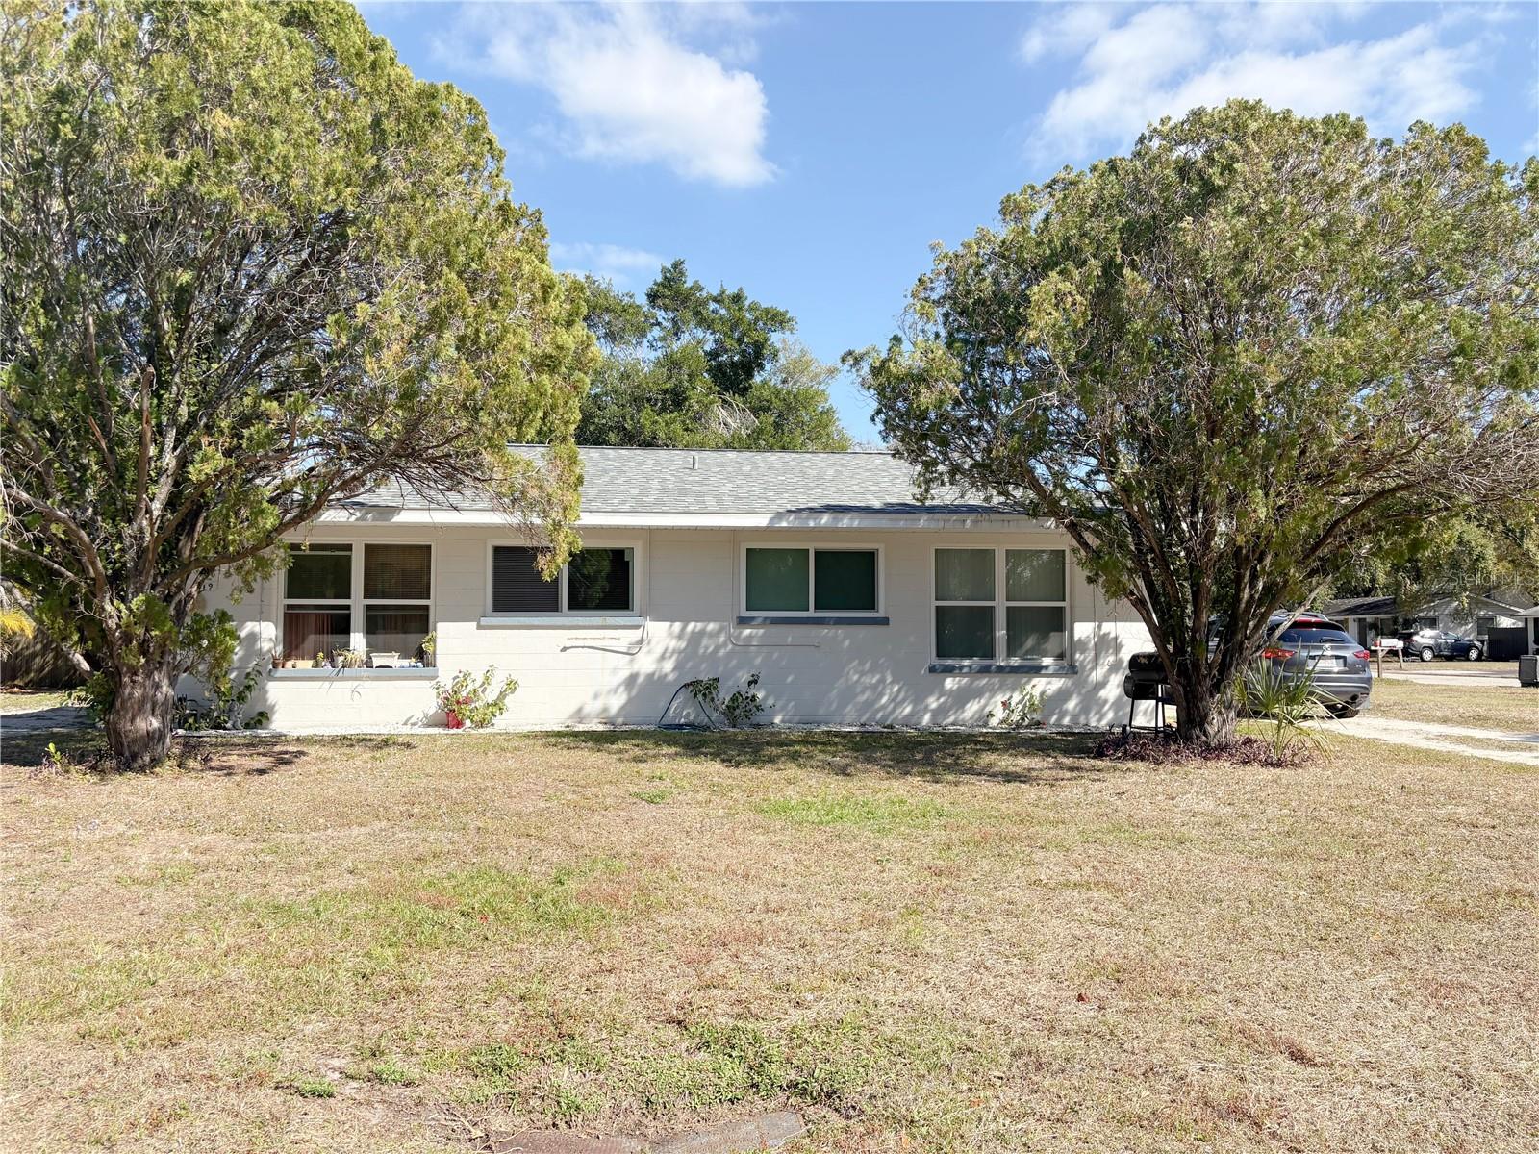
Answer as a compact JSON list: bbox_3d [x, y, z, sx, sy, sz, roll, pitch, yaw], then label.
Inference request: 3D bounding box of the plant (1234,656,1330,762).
[{"bbox_3d":[5.270,1.360,11.900,1.000,1.120,1.000,0,-2,-5],"label":"plant"}]

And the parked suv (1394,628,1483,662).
[{"bbox_3d":[36.850,3.750,63.500,4.600,1.690,1.860,0,-2,-5],"label":"parked suv"}]

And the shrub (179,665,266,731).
[{"bbox_3d":[-6.570,1.460,13.870,1.080,0.800,0.750,0,-2,-5],"label":"shrub"}]

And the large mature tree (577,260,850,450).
[{"bbox_3d":[-1.600,-2.800,30.000,8.200,10.700,8.000,0,-2,-5],"label":"large mature tree"}]

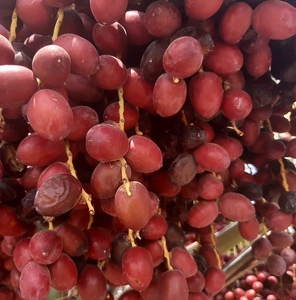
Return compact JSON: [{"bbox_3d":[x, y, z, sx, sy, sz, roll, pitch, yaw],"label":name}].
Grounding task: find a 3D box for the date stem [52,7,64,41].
[{"bbox_3d":[-0.075,-0.104,0.250,0.004,0.032,0.004,12,-11,-21],"label":"date stem"}]

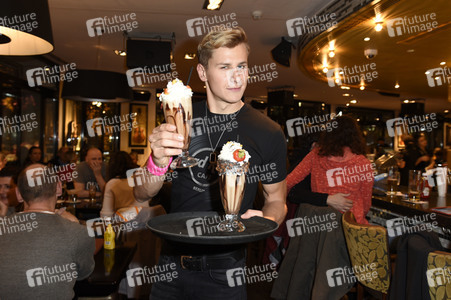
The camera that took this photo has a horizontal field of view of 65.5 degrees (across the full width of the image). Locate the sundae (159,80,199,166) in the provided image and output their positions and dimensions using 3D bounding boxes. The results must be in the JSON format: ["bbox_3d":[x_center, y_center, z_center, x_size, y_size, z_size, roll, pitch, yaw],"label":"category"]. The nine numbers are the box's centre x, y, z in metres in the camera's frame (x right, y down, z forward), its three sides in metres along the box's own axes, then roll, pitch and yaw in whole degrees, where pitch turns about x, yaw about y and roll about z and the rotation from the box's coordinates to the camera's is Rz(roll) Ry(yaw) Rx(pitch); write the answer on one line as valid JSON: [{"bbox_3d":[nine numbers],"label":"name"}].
[{"bbox_3d":[-0.119,-0.077,0.940,0.093,0.238,0.093,-6,9,0],"label":"sundae"}]

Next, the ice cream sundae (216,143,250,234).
[{"bbox_3d":[0.021,0.098,0.975,0.094,0.243,0.094,1,1,0],"label":"ice cream sundae"}]

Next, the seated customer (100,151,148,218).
[{"bbox_3d":[-0.930,0.640,3.250,0.480,1.240,0.750,0,1,-20],"label":"seated customer"}]

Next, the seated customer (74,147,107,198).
[{"bbox_3d":[-1.380,0.620,3.670,0.520,1.270,0.780,0,1,-29],"label":"seated customer"}]

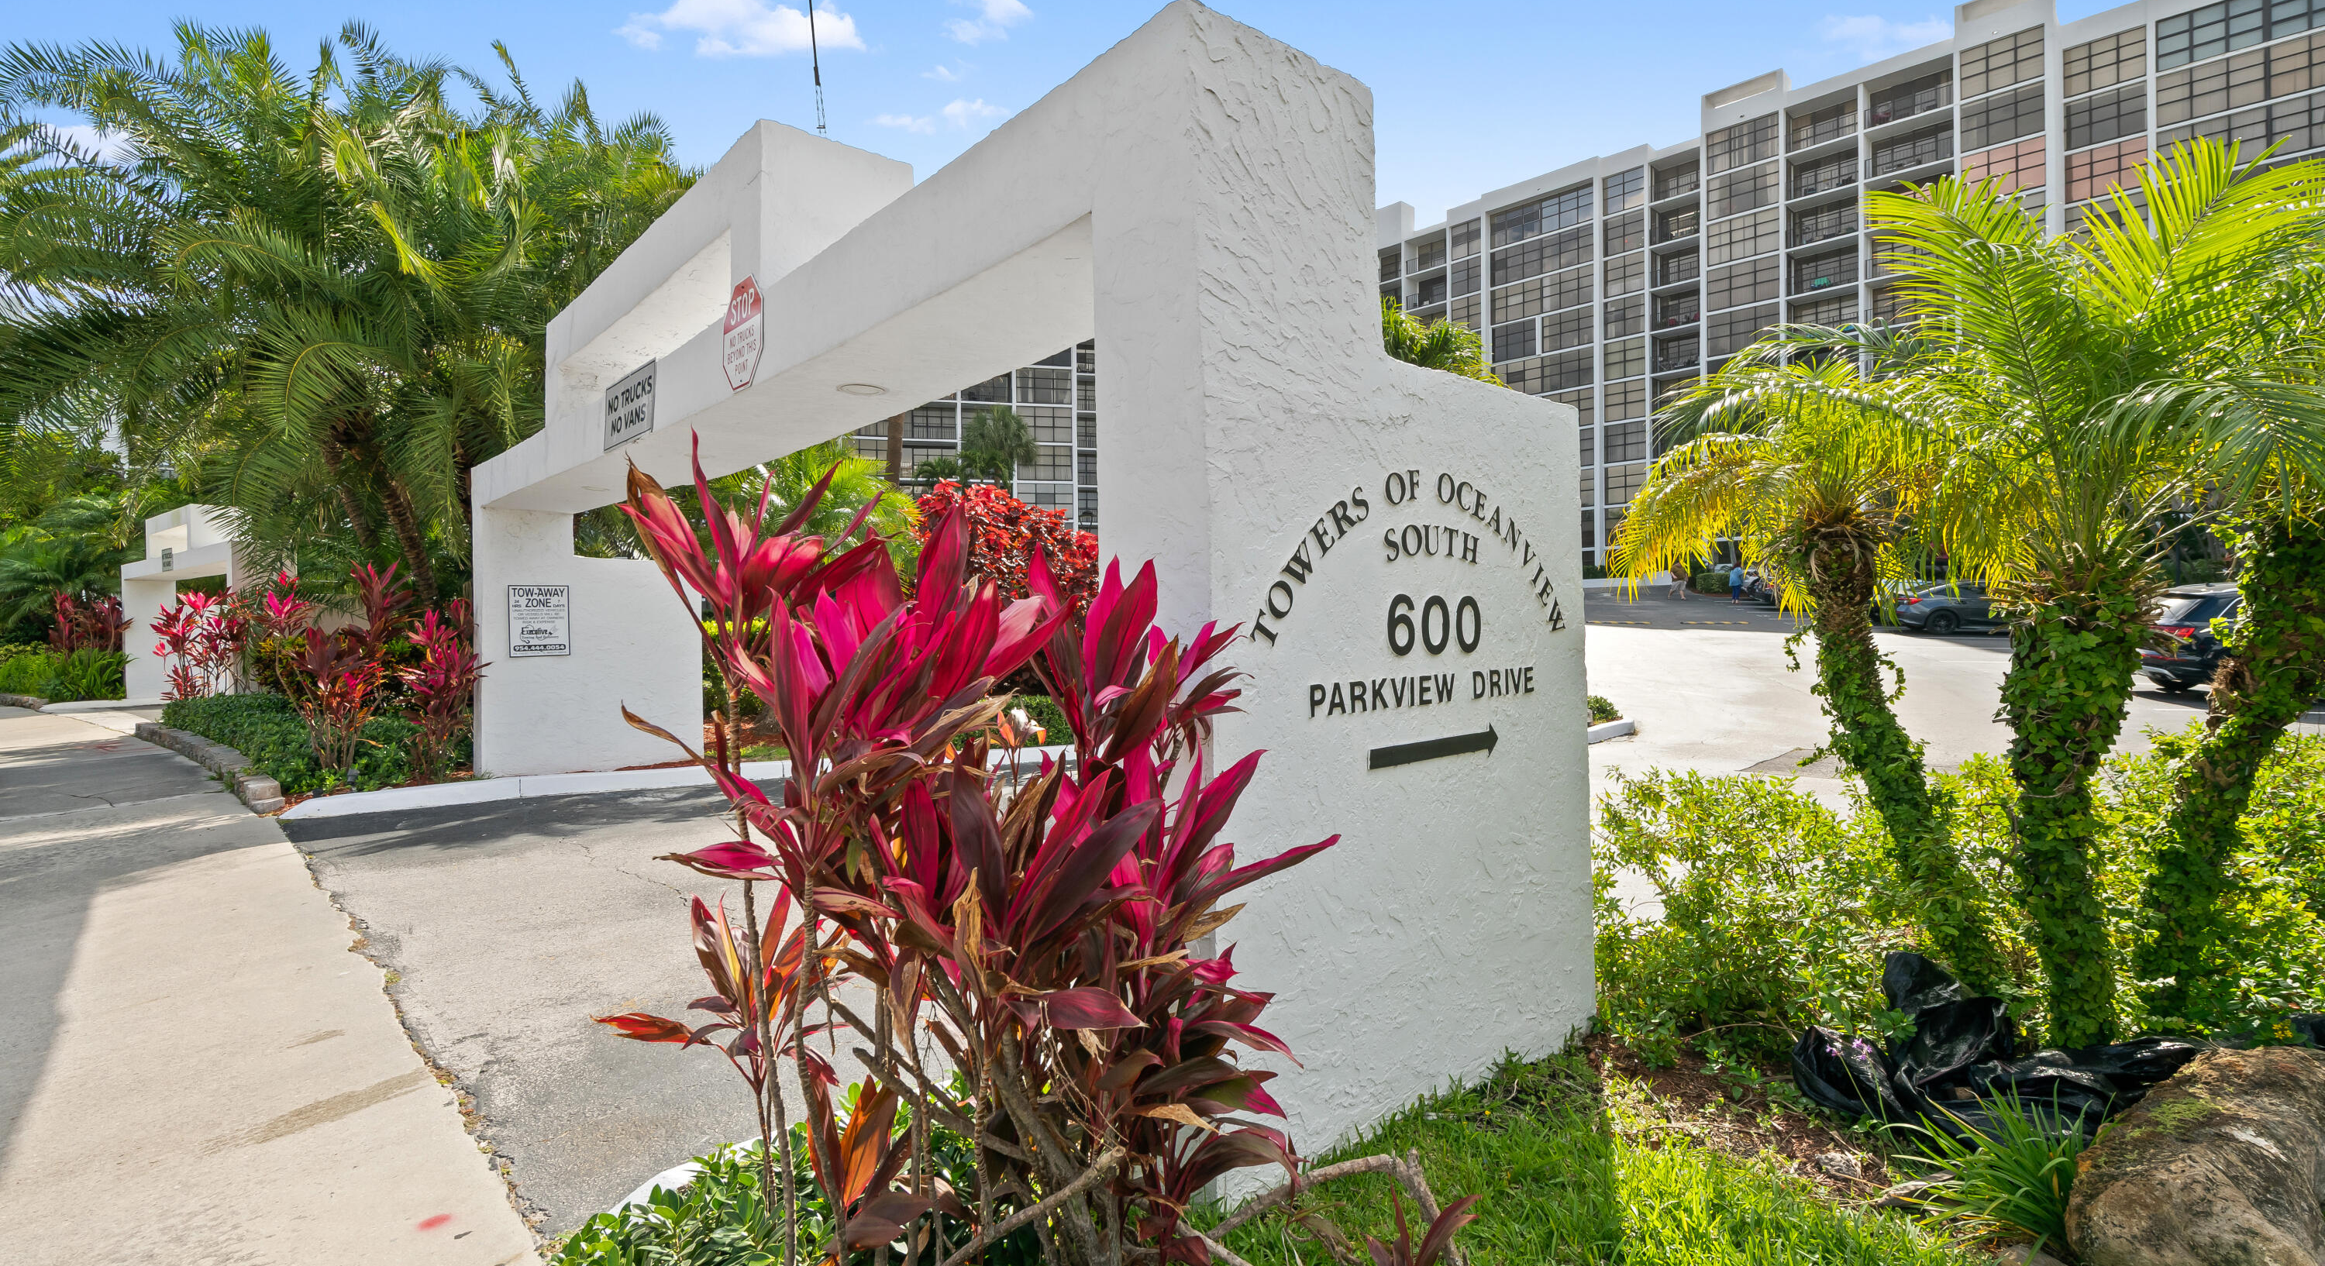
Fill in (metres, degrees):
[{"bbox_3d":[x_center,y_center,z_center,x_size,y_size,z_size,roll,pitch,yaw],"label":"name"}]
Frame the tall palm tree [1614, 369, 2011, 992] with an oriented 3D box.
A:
[{"bbox_3d":[2.344,0.191,3.750,1.300,2.250,1.250,-1,1,32],"label":"tall palm tree"}]

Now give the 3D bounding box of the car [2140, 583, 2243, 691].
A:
[{"bbox_3d":[17.079,0.041,14.780,4.660,1.670,1.900,-1,1,18],"label":"car"}]

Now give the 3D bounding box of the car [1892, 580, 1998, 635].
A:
[{"bbox_3d":[22.334,-0.714,27.406,4.660,1.430,1.820,-1,1,30],"label":"car"}]

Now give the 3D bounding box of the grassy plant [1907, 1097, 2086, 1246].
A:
[{"bbox_3d":[2.011,1.301,2.500,0.400,0.300,0.380,0,1,39],"label":"grassy plant"}]

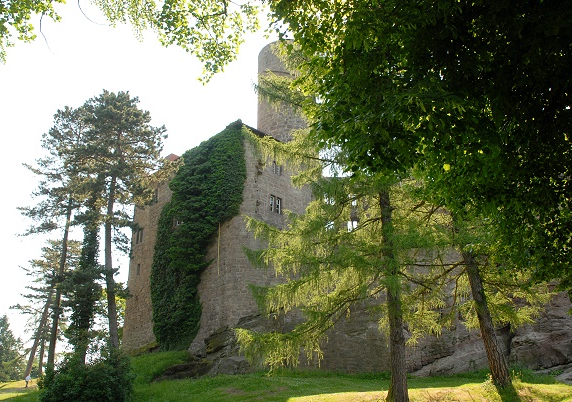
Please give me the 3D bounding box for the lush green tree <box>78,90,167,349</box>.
[{"bbox_3d":[-13.591,0.936,37.069,6.800,23.000,6.800,-1,-18,0],"label":"lush green tree"}]

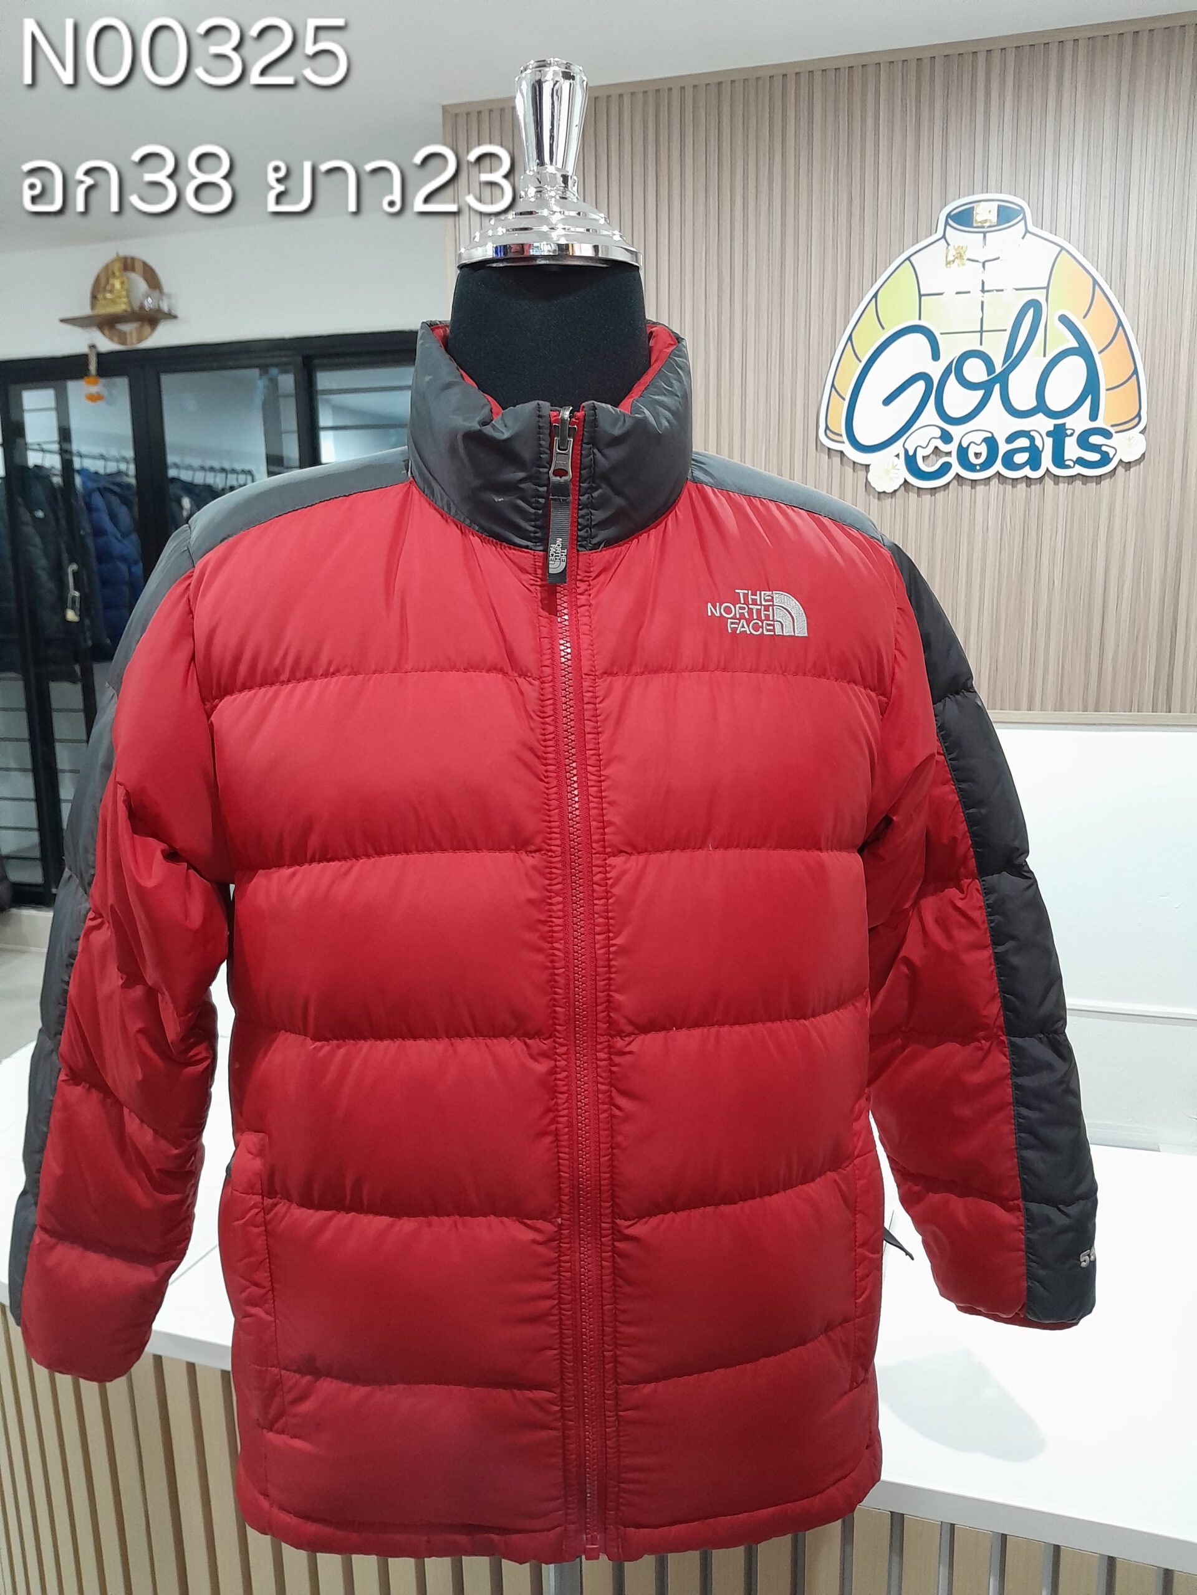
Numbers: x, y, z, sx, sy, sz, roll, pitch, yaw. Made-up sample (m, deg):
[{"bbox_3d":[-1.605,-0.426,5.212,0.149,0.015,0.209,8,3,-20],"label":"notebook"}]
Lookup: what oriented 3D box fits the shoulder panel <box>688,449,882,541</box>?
[{"bbox_3d":[0.100,-0.163,0.645,0.106,0.050,0.075,-2,11,-6],"label":"shoulder panel"}]

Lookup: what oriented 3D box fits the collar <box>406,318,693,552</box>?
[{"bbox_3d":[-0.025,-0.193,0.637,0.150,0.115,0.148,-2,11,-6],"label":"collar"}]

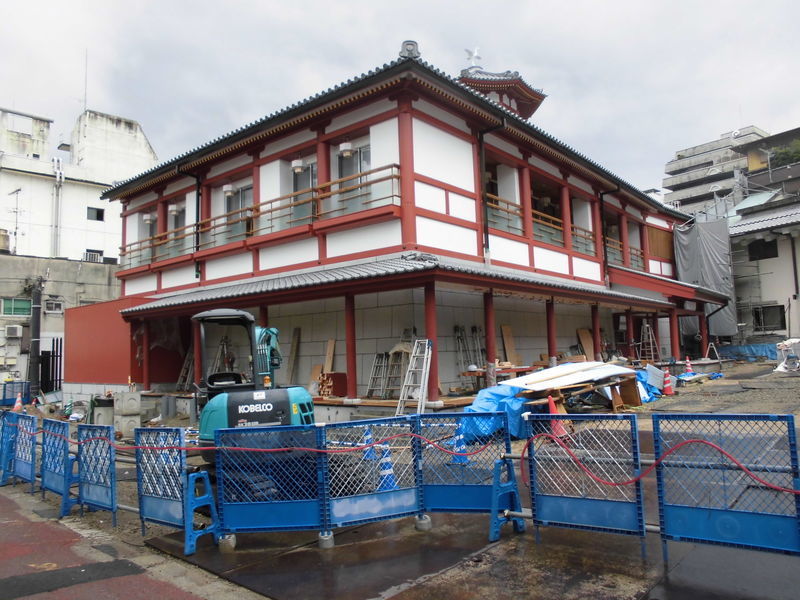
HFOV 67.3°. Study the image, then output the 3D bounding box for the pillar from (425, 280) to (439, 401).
[{"bbox_3d":[0.815,1.049,15.213,0.270,3.058,0.270,-1,-5,0],"label":"pillar"}]

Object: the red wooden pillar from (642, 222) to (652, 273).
[{"bbox_3d":[12.979,-2.629,31.600,0.310,2.900,0.310,-6,-7,40],"label":"red wooden pillar"}]

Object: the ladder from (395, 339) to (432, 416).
[{"bbox_3d":[0.303,1.925,12.627,0.620,2.266,0.160,-6,-28,40],"label":"ladder"}]

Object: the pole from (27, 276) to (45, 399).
[{"bbox_3d":[-15.448,1.687,25.503,0.400,5.377,0.400,-6,-7,40],"label":"pole"}]

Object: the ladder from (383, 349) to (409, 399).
[{"bbox_3d":[-0.059,1.821,14.829,0.520,1.149,0.160,-6,-17,40],"label":"ladder"}]

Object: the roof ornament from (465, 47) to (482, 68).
[{"bbox_3d":[4.379,-14.407,35.700,0.750,1.300,1.000,-6,-7,40],"label":"roof ornament"}]

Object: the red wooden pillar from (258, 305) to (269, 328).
[{"bbox_3d":[-3.850,1.402,16.950,0.210,2.540,0.210,-6,-7,40],"label":"red wooden pillar"}]

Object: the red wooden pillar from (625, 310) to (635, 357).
[{"bbox_3d":[8.570,1.563,22.322,0.220,2.340,0.220,-6,-7,40],"label":"red wooden pillar"}]

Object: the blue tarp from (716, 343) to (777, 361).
[{"bbox_3d":[19.742,2.953,34.301,3.200,0.939,0.500,-6,-7,40],"label":"blue tarp"}]

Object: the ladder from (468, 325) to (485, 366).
[{"bbox_3d":[2.702,1.846,19.728,0.180,2.070,0.480,-19,-15,38],"label":"ladder"}]

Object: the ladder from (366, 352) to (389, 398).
[{"bbox_3d":[-0.559,1.841,14.773,0.460,1.073,0.420,-6,-10,40],"label":"ladder"}]

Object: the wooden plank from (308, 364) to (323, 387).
[{"bbox_3d":[-2.661,2.370,18.878,0.360,0.692,0.060,-6,-17,40],"label":"wooden plank"}]

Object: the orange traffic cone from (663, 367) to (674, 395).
[{"bbox_3d":[6.916,2.110,15.533,0.370,0.700,0.370,-4,-6,25],"label":"orange traffic cone"}]

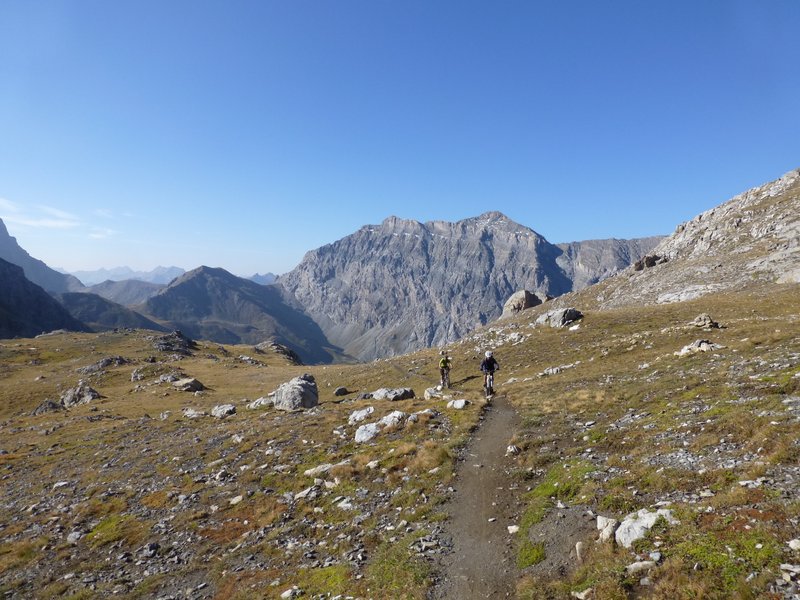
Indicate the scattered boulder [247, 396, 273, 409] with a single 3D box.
[{"bbox_3d":[-4.737,3.455,18.700,0.870,0.400,0.650,0,1,-11],"label":"scattered boulder"}]

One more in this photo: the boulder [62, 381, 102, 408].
[{"bbox_3d":[-11.980,3.543,20.800,1.450,0.980,1.200,-1,1,-25],"label":"boulder"}]

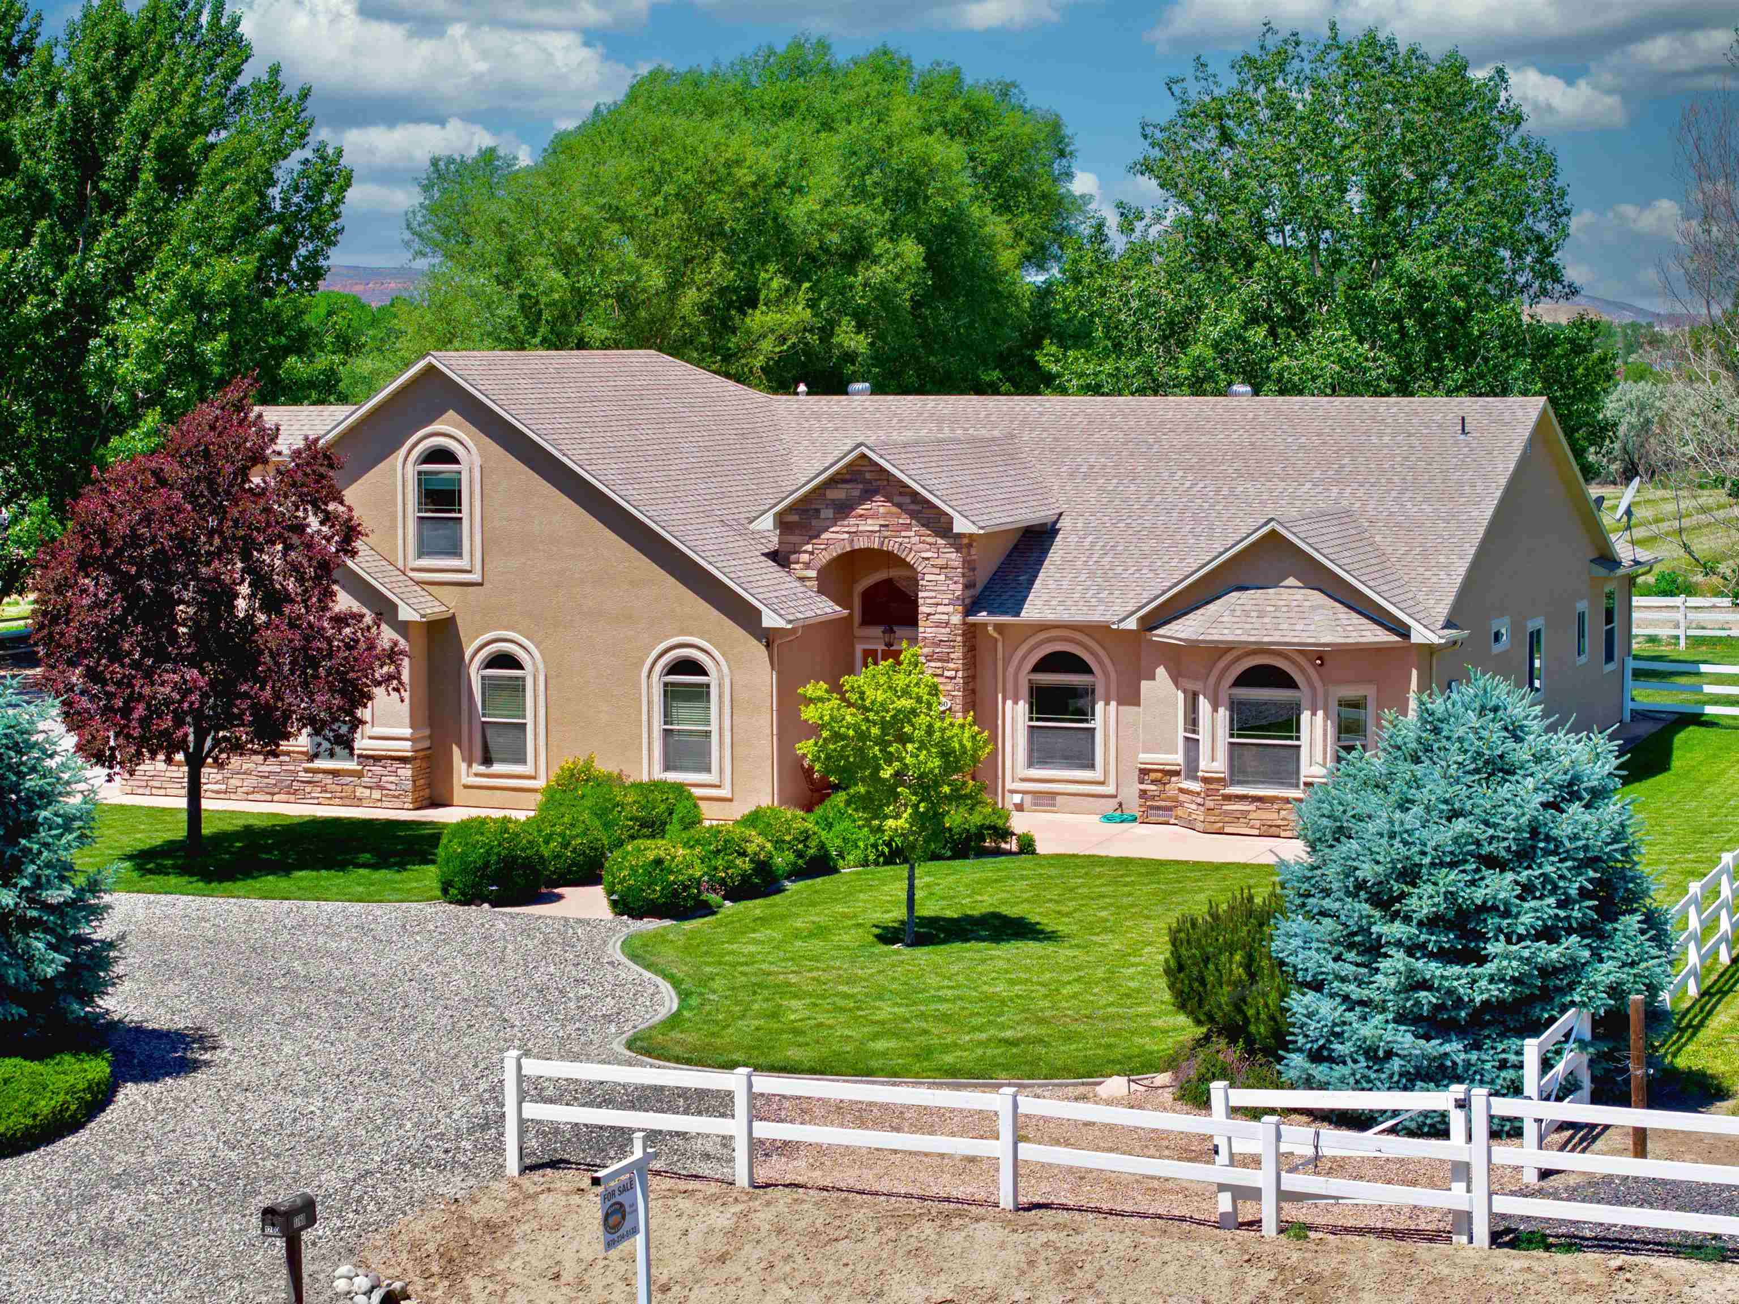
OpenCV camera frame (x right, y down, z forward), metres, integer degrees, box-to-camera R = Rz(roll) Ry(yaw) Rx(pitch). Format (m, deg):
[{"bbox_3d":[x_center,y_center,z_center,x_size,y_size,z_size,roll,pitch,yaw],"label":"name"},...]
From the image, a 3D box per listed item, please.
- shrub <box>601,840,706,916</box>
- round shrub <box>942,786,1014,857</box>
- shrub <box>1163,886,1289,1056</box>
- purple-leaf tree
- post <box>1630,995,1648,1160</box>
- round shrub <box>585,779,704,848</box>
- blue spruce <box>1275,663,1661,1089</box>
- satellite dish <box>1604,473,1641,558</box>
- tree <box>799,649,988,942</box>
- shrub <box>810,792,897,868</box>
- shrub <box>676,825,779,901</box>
[{"bbox_3d":[-2.903,2.989,47.258,1.370,0.970,1.370,0,5,0],"label":"shrub"},{"bbox_3d":[1.631,2.549,53.451,1.150,1.000,1.100,0,5,0],"label":"round shrub"},{"bbox_3d":[3.986,3.431,38.428,1.540,1.730,1.500,0,5,0],"label":"shrub"},{"bbox_3d":[-9.612,-0.520,51.998,5.500,7.070,5.300,0,5,0],"label":"purple-leaf tree"},{"bbox_3d":[7.261,4.036,33.175,0.145,1.600,0.145,0,5,0],"label":"post"},{"bbox_3d":[-3.422,2.455,54.118,1.700,1.070,1.500,0,5,0],"label":"round shrub"},{"bbox_3d":[6.150,2.411,35.931,4.100,4.350,4.100,0,5,0],"label":"blue spruce"},{"bbox_3d":[15.317,-2.749,71.500,0.850,1.600,0.900,0,5,1],"label":"satellite dish"},{"bbox_3d":[0.318,1.835,44.528,2.440,3.770,2.400,0,5,0],"label":"tree"},{"bbox_3d":[-0.193,2.587,52.454,1.350,1.080,1.250,0,5,0],"label":"shrub"},{"bbox_3d":[-1.971,2.869,48.583,1.450,0.960,1.450,0,5,0],"label":"shrub"}]

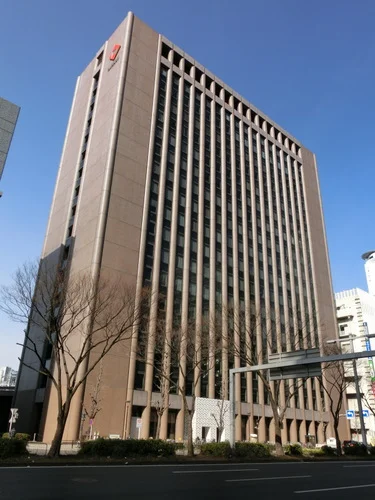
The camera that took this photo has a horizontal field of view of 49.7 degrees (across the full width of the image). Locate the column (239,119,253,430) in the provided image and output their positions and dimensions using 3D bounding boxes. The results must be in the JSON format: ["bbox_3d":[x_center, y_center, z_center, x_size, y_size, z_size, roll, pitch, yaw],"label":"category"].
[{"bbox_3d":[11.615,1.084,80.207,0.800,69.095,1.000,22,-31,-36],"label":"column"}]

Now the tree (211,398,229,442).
[{"bbox_3d":[4.530,24.398,56.907,2.533,6.593,2.406,22,-31,-36],"label":"tree"}]

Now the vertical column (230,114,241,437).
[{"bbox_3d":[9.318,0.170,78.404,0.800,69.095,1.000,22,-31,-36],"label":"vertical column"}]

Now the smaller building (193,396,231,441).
[{"bbox_3d":[3.096,26.388,61.345,7.830,6.813,3.200,22,-31,-36],"label":"smaller building"}]

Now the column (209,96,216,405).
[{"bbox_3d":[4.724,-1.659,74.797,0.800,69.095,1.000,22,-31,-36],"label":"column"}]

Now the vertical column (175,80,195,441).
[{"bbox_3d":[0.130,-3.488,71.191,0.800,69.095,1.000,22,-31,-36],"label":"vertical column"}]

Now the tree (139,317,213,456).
[{"bbox_3d":[-0.766,10.001,30.561,5.592,10.000,5.313,2,-25,1],"label":"tree"}]

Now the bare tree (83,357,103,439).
[{"bbox_3d":[-10.890,16.991,45.345,2.243,9.348,2.130,22,-31,-36],"label":"bare tree"}]

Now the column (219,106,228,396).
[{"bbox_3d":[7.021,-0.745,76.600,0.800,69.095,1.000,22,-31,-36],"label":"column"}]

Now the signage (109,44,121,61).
[{"bbox_3d":[-14.253,-38.964,79.383,0.400,4.800,3.400,22,-31,-36],"label":"signage"}]

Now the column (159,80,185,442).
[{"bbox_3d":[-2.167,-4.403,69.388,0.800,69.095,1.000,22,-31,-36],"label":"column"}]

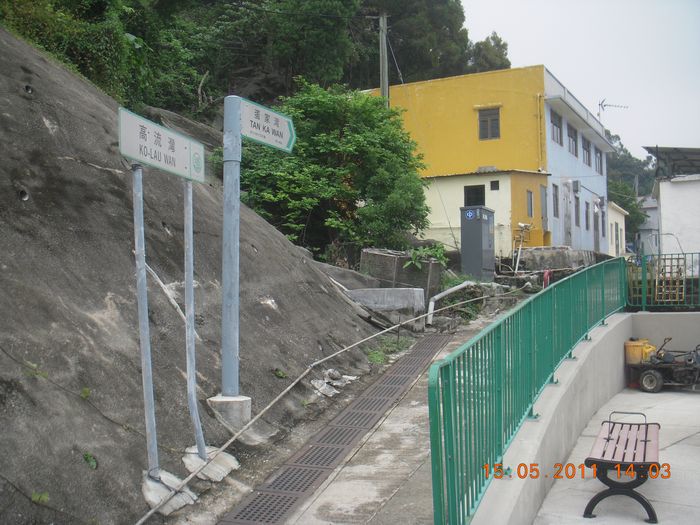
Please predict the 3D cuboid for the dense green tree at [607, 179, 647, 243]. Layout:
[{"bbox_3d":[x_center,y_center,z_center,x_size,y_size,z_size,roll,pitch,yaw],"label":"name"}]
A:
[{"bbox_3d":[17.377,-3.188,49.000,3.600,4.600,3.500,0,-4,0],"label":"dense green tree"}]

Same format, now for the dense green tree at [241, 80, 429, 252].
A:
[{"bbox_3d":[-0.363,-2.225,18.000,4.300,4.100,4.000,0,-4,0],"label":"dense green tree"}]

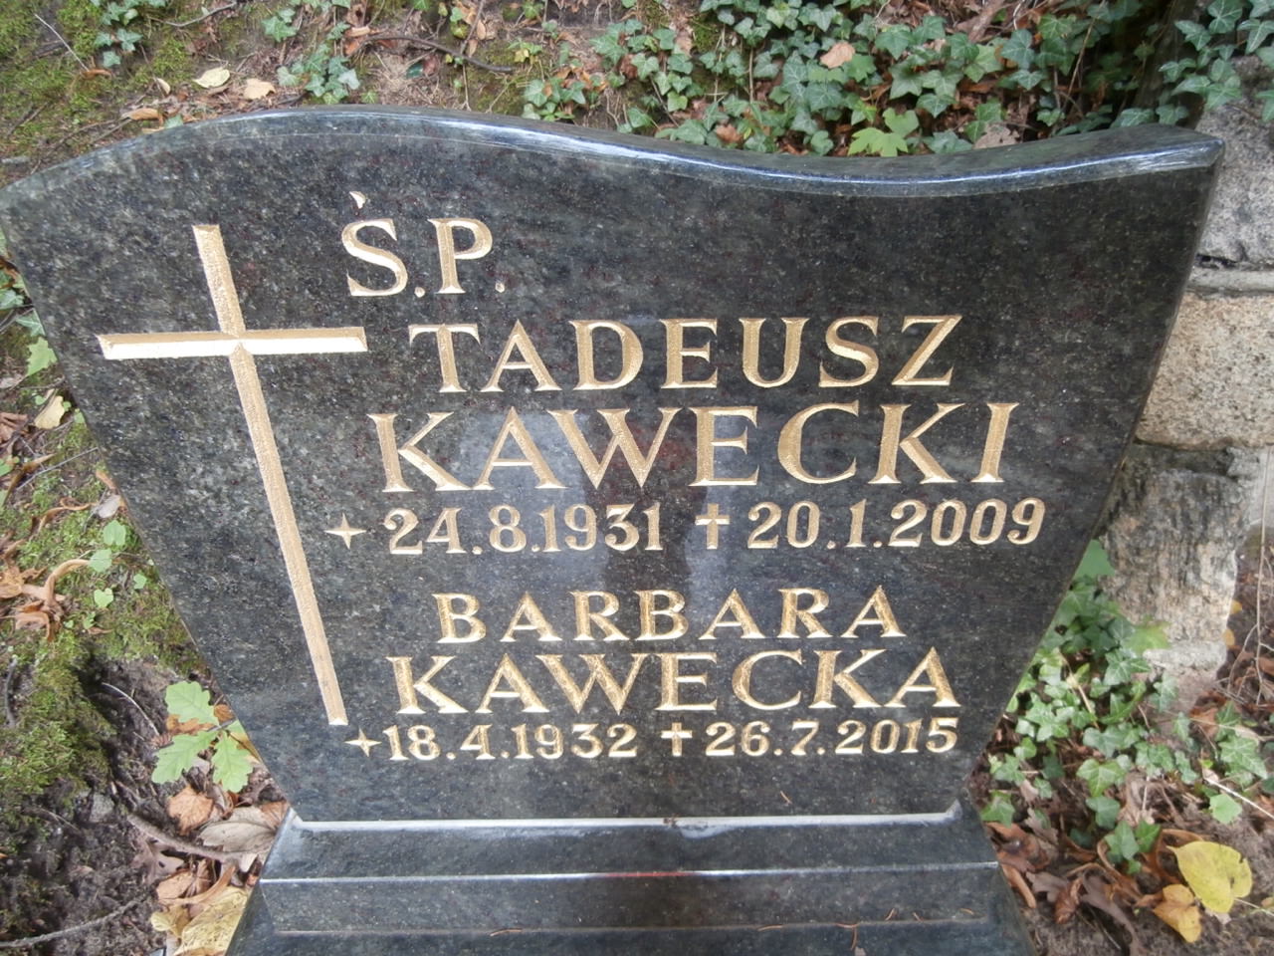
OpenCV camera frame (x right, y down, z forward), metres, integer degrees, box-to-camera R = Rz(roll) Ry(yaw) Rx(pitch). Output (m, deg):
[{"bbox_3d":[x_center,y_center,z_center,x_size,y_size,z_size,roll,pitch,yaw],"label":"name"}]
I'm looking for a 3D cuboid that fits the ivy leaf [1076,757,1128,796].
[{"bbox_3d":[0.563,0.364,1.070,0.058,0.012,0.046,8,50,23],"label":"ivy leaf"}]

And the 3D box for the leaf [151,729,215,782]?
[{"bbox_3d":[-0.539,0.331,1.050,0.084,0.013,0.053,-39,64,-21],"label":"leaf"}]

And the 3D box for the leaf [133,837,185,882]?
[{"bbox_3d":[-0.551,0.443,1.022,0.060,0.013,0.053,-3,43,-17],"label":"leaf"}]

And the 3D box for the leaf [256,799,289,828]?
[{"bbox_3d":[-0.434,0.395,1.056,0.066,0.012,0.051,34,47,25],"label":"leaf"}]

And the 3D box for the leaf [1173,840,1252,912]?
[{"bbox_3d":[0.650,0.446,1.006,0.080,0.018,0.086,-41,47,-23],"label":"leaf"}]

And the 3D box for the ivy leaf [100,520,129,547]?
[{"bbox_3d":[-0.662,0.070,1.120,0.029,0.005,0.035,-10,70,-2],"label":"ivy leaf"}]

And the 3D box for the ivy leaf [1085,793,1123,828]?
[{"bbox_3d":[0.514,0.365,0.970,0.036,0.012,0.034,-1,63,0],"label":"ivy leaf"}]

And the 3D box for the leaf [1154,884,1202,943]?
[{"bbox_3d":[0.557,0.448,0.910,0.049,0.016,0.056,-3,46,-1],"label":"leaf"}]

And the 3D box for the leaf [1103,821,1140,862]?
[{"bbox_3d":[0.514,0.386,0.940,0.034,0.012,0.037,-4,63,-2],"label":"leaf"}]

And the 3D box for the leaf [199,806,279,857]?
[{"bbox_3d":[-0.466,0.415,1.040,0.099,0.015,0.053,-2,47,1],"label":"leaf"}]

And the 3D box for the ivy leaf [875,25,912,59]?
[{"bbox_3d":[0.326,-0.550,1.120,0.045,0.043,0.012,-3,-7,-1],"label":"ivy leaf"}]

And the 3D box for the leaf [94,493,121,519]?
[{"bbox_3d":[-0.669,0.035,1.120,0.025,0.005,0.033,38,71,17],"label":"leaf"}]

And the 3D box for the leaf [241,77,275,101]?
[{"bbox_3d":[-0.505,-0.515,1.170,0.038,0.012,0.037,-34,76,-10],"label":"leaf"}]

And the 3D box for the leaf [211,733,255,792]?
[{"bbox_3d":[-0.500,0.350,1.091,0.047,0.014,0.085,-13,53,-25],"label":"leaf"}]

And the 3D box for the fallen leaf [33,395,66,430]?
[{"bbox_3d":[-0.726,-0.079,1.099,0.030,0.012,0.046,28,71,11],"label":"fallen leaf"}]

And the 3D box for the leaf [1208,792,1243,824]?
[{"bbox_3d":[0.707,0.395,1.062,0.036,0.008,0.031,-40,47,-21],"label":"leaf"}]

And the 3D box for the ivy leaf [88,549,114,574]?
[{"bbox_3d":[-0.674,0.104,1.110,0.032,0.005,0.031,-1,69,1],"label":"ivy leaf"}]

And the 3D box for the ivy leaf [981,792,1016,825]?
[{"bbox_3d":[0.396,0.365,0.970,0.041,0.012,0.037,-10,63,-5],"label":"ivy leaf"}]

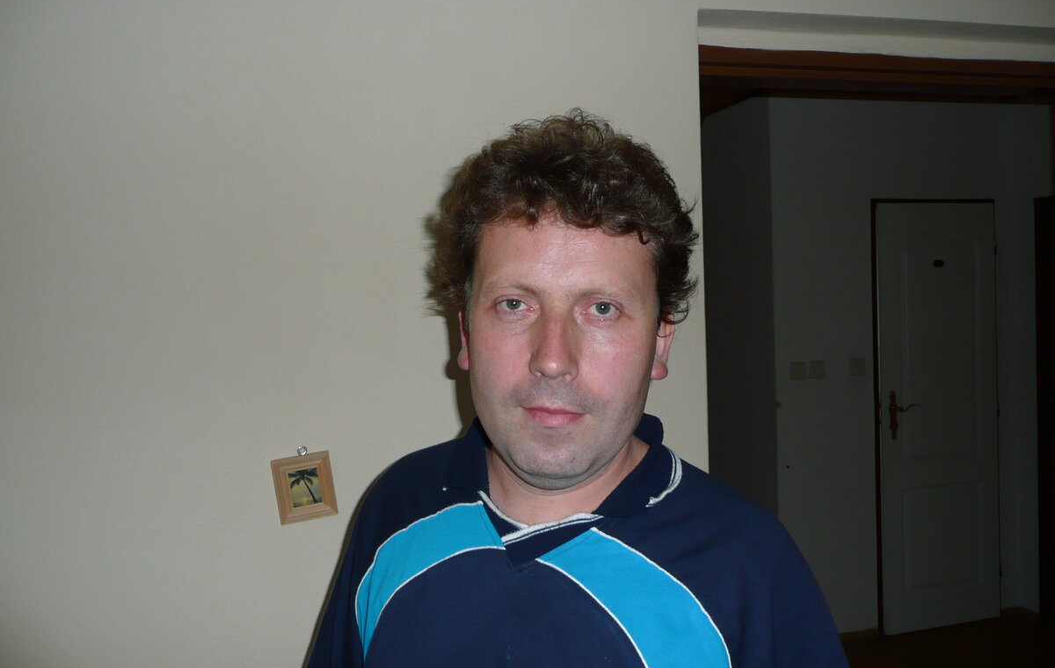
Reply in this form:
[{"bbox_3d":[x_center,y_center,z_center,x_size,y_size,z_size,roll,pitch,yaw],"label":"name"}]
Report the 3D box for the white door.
[{"bbox_3d":[1.915,0.383,3.987,0.655,1.980,0.040,-2,2,-16],"label":"white door"}]

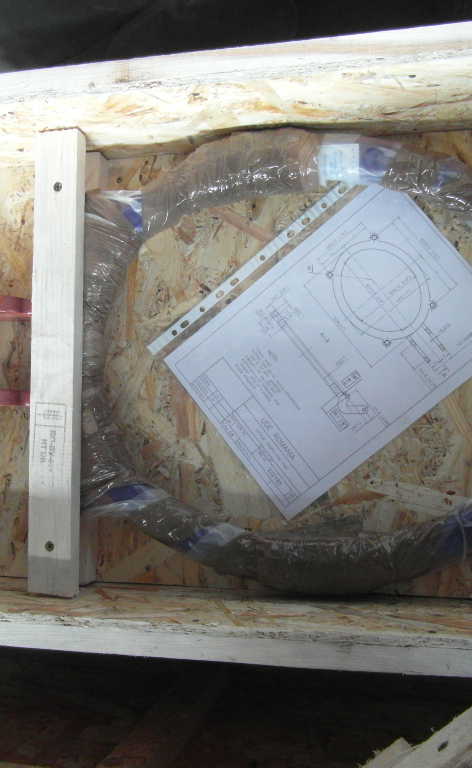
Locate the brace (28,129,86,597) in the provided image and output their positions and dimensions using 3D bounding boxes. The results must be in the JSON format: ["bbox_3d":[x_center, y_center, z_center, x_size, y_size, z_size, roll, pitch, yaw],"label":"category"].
[{"bbox_3d":[-0.176,-0.024,0.702,0.045,0.021,0.454,-1,87,12],"label":"brace"}]

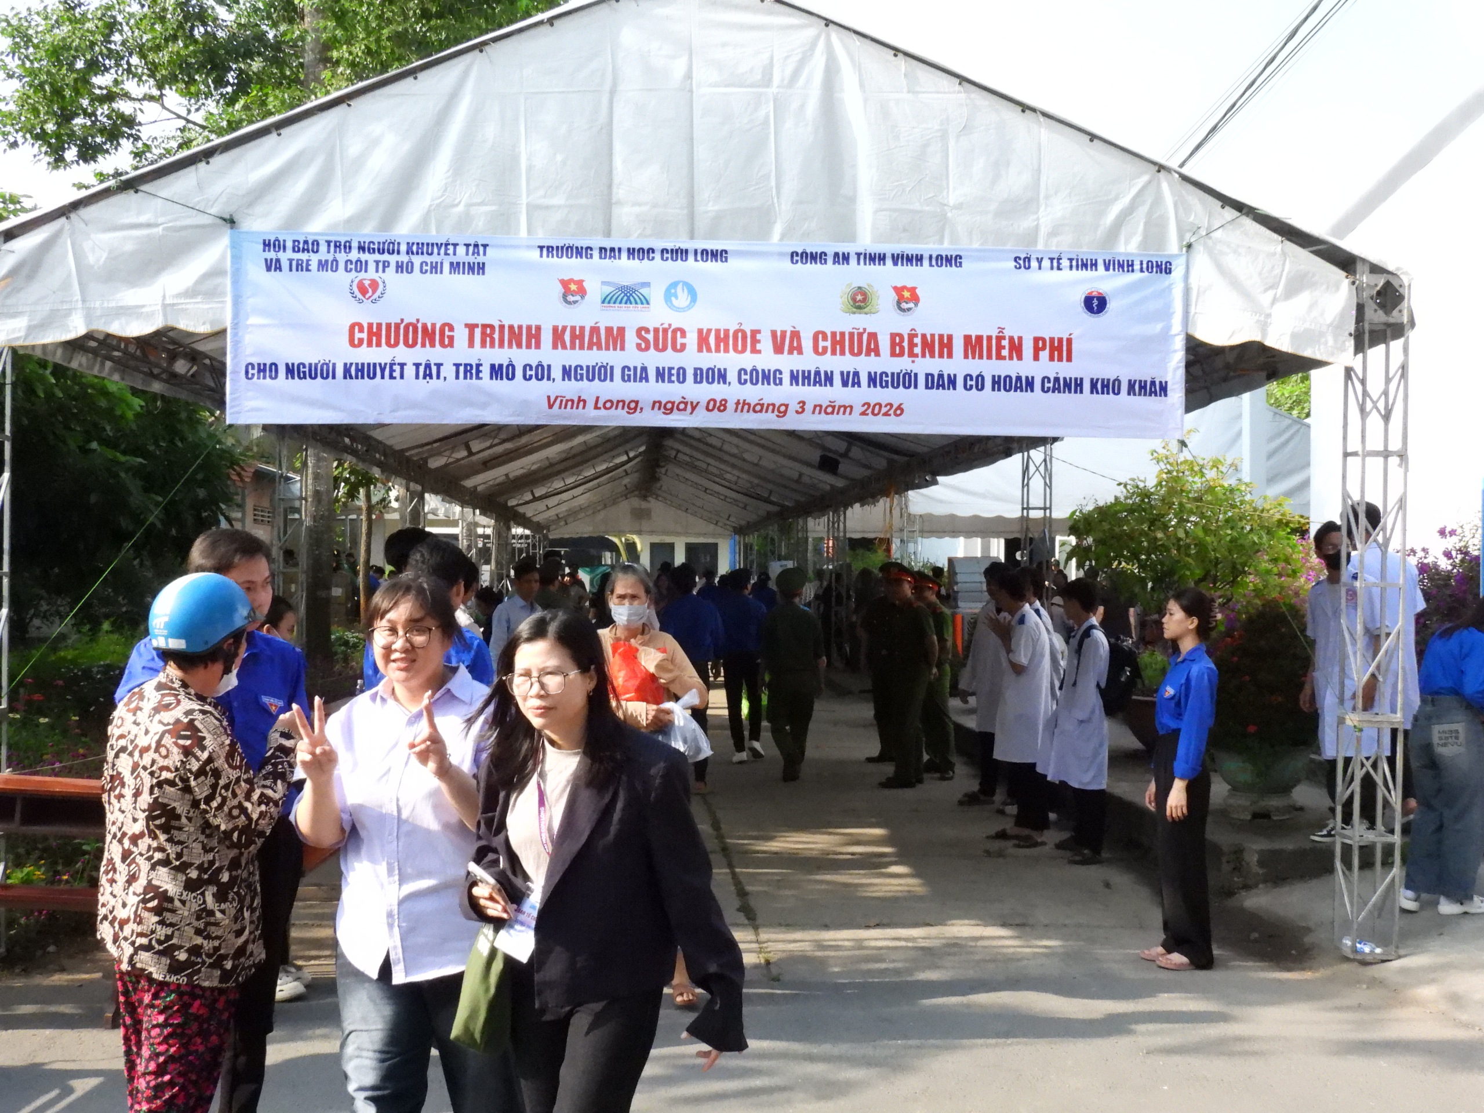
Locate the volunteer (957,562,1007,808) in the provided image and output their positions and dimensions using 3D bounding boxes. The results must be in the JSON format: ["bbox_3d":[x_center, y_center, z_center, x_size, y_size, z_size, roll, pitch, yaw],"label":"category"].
[{"bbox_3d":[1.712,0.899,12.200,0.380,1.674,0.460,1,0,-12],"label":"volunteer"}]

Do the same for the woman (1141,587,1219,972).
[{"bbox_3d":[1.881,0.939,7.350,0.330,1.615,0.420,1,0,-2],"label":"woman"}]

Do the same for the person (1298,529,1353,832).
[{"bbox_3d":[3.233,0.673,9.350,0.480,1.732,0.320,1,0,23],"label":"person"}]

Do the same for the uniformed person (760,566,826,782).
[{"bbox_3d":[0.408,0.907,13.550,0.530,1.658,0.380,1,0,0],"label":"uniformed person"}]

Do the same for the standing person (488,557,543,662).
[{"bbox_3d":[-1.288,0.853,9.900,0.470,1.700,0.320,1,0,-30],"label":"standing person"}]

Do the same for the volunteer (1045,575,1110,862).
[{"bbox_3d":[1.947,0.935,9.950,0.370,1.621,0.460,1,0,6],"label":"volunteer"}]

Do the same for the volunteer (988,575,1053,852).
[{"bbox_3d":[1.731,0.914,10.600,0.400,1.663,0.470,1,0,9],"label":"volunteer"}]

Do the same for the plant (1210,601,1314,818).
[{"bbox_3d":[3.138,0.903,10.350,0.700,1.295,0.700,1,0,-3],"label":"plant"}]

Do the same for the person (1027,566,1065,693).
[{"bbox_3d":[2.006,0.910,11.750,0.360,1.684,0.460,1,0,7],"label":"person"}]

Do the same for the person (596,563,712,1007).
[{"bbox_3d":[-0.385,0.814,6.300,0.500,1.580,0.400,1,0,-2],"label":"person"}]

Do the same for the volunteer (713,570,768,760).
[{"bbox_3d":[0.005,0.919,14.700,0.480,1.630,0.400,1,0,-3],"label":"volunteer"}]

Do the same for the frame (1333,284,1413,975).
[{"bbox_3d":[2.743,0.239,7.450,0.230,2.992,0.230,1,0,-4],"label":"frame"}]

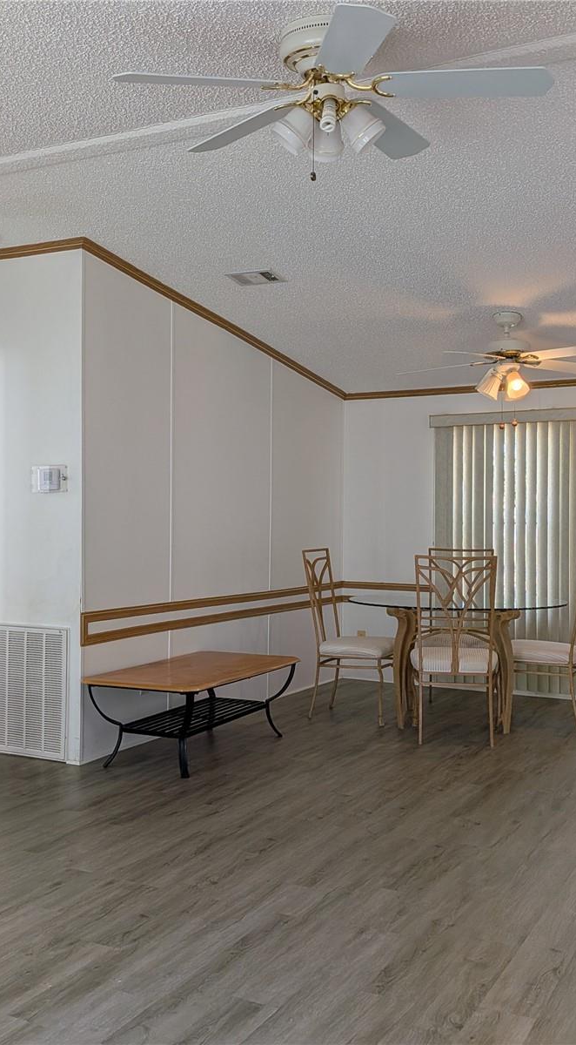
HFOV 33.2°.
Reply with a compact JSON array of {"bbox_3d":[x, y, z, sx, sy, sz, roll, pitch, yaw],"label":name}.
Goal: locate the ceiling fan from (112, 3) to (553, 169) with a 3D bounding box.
[{"bbox_3d":[0.115,-1.270,2.912,1.300,0.390,1.300,0,6,27],"label":"ceiling fan"}]

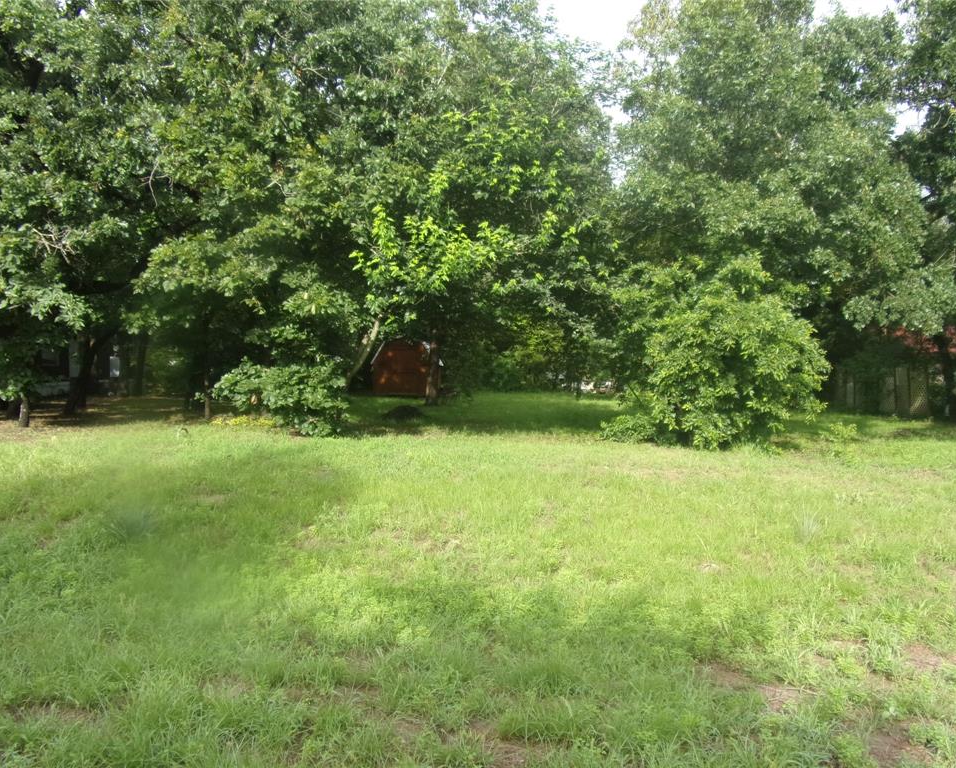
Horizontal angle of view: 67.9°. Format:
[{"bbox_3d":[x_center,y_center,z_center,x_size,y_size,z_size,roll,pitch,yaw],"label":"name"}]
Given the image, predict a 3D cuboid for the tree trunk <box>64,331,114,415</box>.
[{"bbox_3d":[-12.038,-0.356,22.000,1.450,2.600,0.800,0,2,0],"label":"tree trunk"}]

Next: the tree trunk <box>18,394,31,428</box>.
[{"bbox_3d":[-10.986,0.666,17.200,0.270,0.840,0.270,0,2,0],"label":"tree trunk"}]

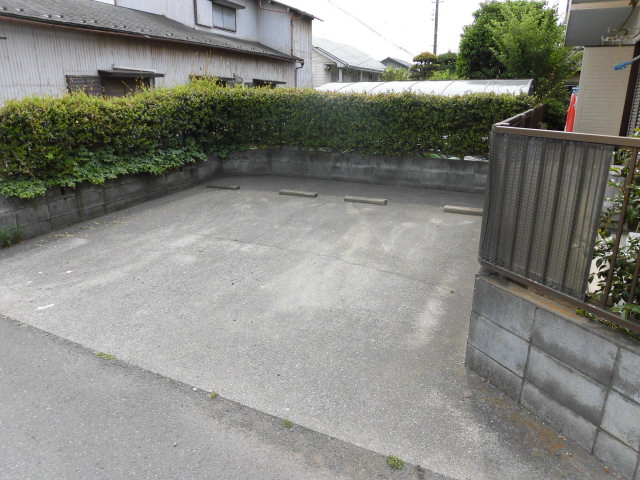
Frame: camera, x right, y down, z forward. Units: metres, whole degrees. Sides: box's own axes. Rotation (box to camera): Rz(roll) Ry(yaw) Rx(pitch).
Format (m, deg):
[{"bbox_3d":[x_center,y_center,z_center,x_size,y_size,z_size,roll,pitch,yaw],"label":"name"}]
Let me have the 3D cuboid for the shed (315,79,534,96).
[{"bbox_3d":[2.421,-2.835,11.089,5.150,2.100,2.400,9,19,28],"label":"shed"}]

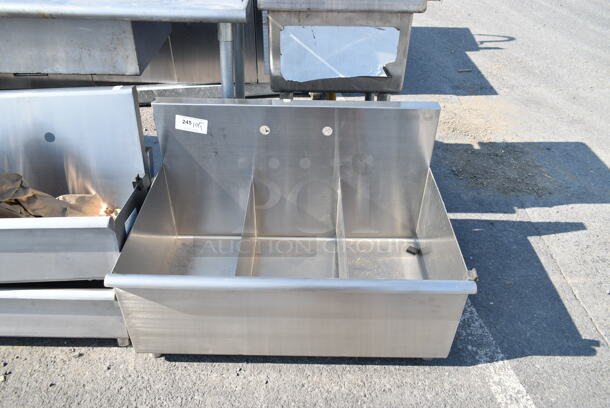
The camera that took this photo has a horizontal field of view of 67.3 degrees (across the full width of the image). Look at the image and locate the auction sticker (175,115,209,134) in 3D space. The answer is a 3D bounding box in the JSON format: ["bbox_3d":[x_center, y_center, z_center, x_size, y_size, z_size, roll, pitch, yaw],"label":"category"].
[{"bbox_3d":[-0.366,-0.256,1.486,0.102,0.051,0.002,9,37,-6],"label":"auction sticker"}]

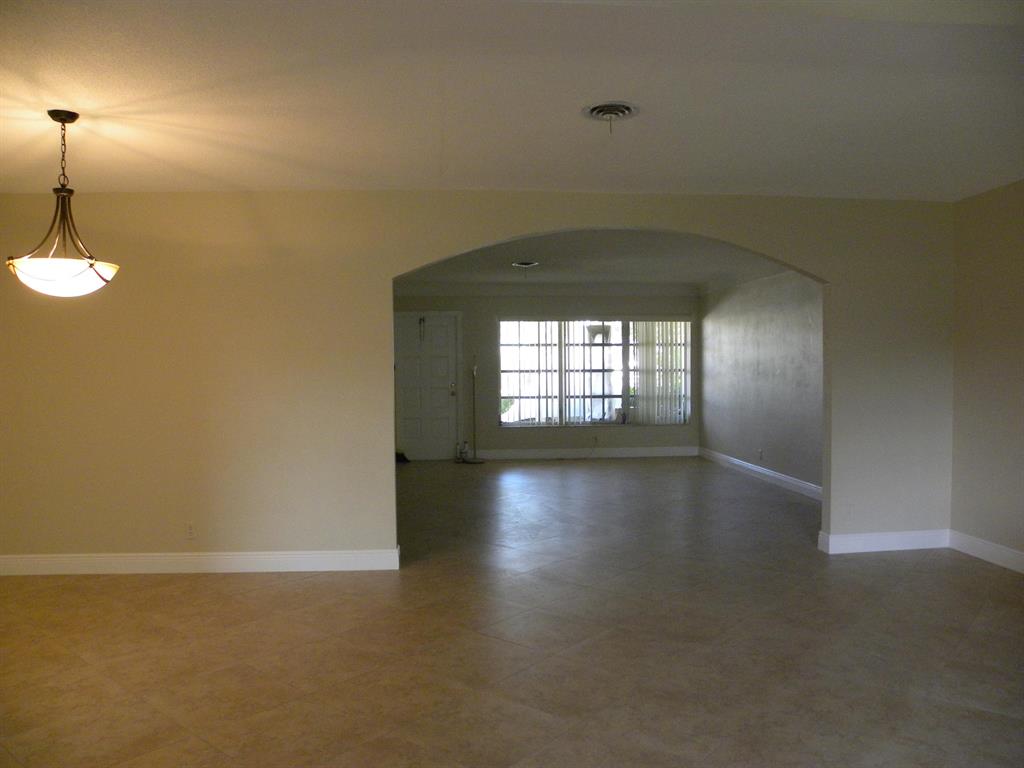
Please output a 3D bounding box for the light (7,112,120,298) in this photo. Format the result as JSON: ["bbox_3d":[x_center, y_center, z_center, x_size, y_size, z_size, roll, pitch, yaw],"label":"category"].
[{"bbox_3d":[-1.982,-0.795,3.400,0.430,0.800,0.430,-1,2,-5],"label":"light"}]

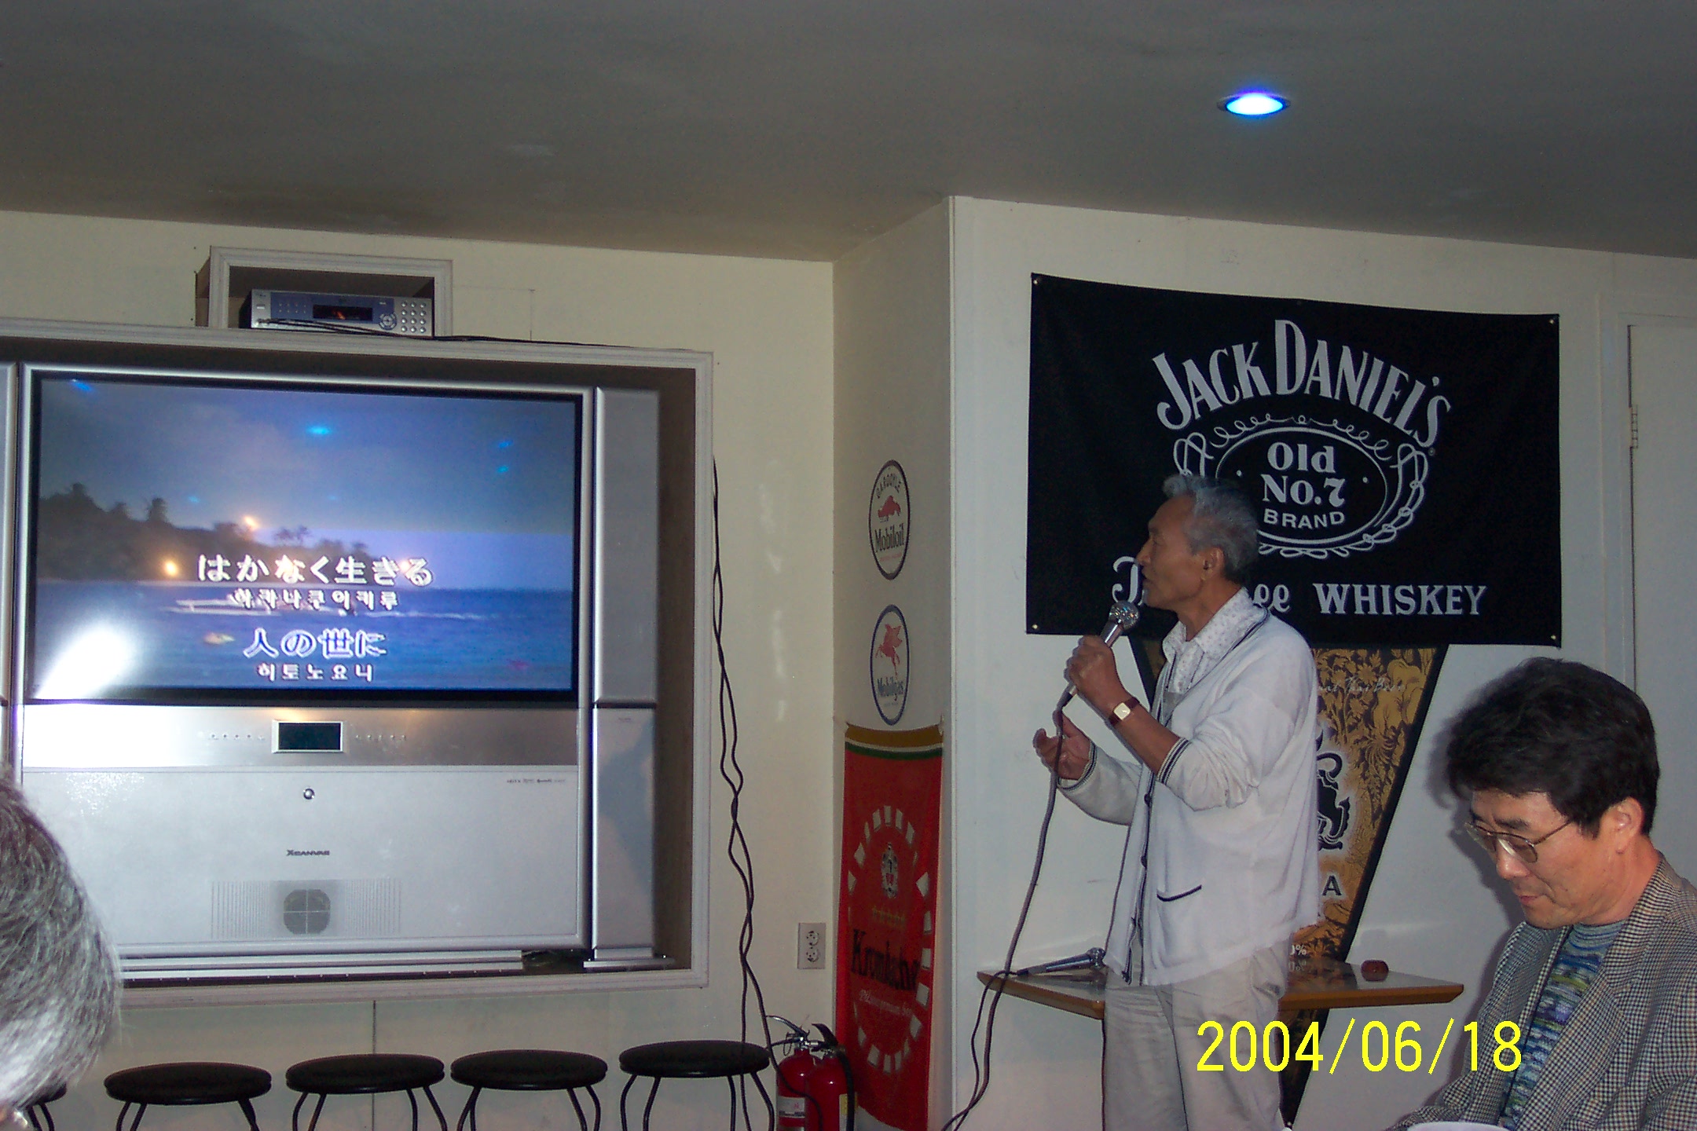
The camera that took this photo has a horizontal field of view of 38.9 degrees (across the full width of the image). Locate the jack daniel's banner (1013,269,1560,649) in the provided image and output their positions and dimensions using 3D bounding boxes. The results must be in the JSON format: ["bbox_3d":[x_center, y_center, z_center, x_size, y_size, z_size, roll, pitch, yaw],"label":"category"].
[{"bbox_3d":[1.125,-0.238,5.875,1.505,0.849,0.020,1,-4,-20],"label":"jack daniel's banner"}]

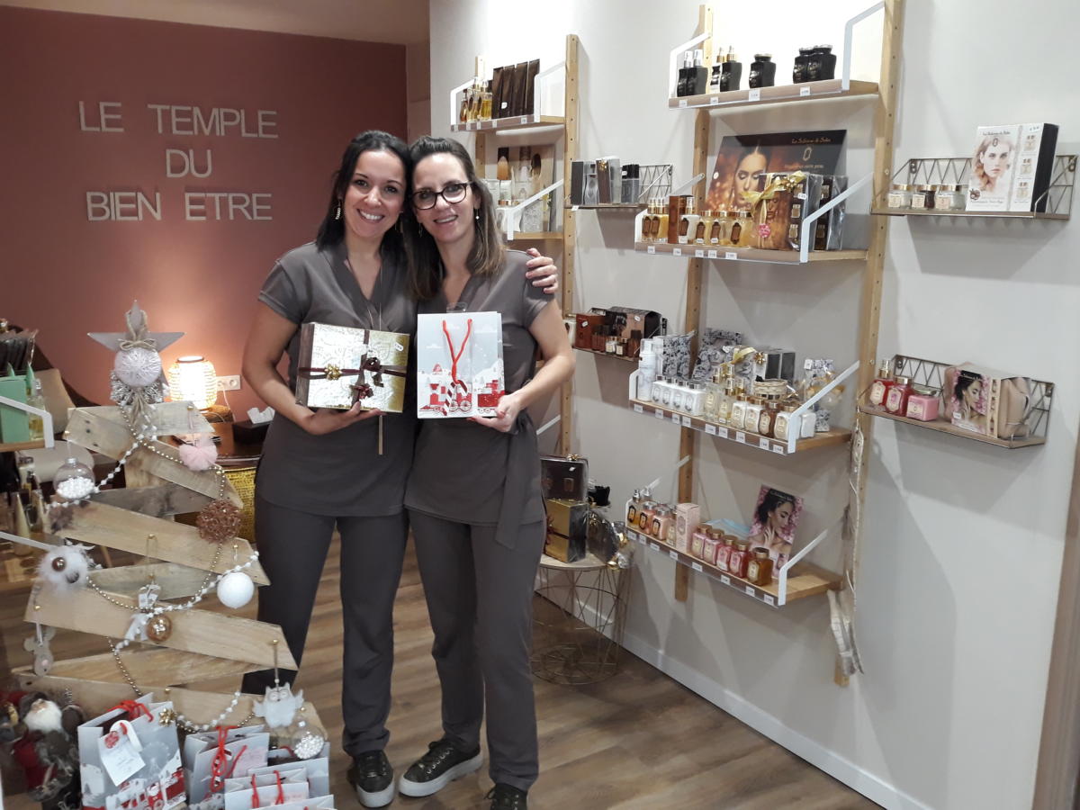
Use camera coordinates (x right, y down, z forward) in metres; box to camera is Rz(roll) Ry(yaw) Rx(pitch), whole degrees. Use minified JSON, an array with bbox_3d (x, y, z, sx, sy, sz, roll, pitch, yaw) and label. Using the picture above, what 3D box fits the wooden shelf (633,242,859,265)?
[{"bbox_3d":[0.531,-0.405,2.213,0.252,0.026,0.585,-8,15,-34],"label":"wooden shelf"}]

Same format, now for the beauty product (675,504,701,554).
[{"bbox_3d":[0.419,0.347,2.383,0.046,0.127,0.041,-10,17,-37],"label":"beauty product"}]

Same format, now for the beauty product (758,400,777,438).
[{"bbox_3d":[0.573,0.033,2.076,0.039,0.086,0.039,-9,17,-36],"label":"beauty product"}]

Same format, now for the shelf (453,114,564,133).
[{"bbox_3d":[-0.123,-1.108,3.347,0.150,0.024,0.622,-8,15,-35],"label":"shelf"}]

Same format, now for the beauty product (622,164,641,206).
[{"bbox_3d":[0.291,-0.694,2.653,0.036,0.119,0.050,-8,15,-34],"label":"beauty product"}]

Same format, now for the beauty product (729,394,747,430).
[{"bbox_3d":[0.510,0.015,2.091,0.043,0.079,0.043,-8,15,-31],"label":"beauty product"}]

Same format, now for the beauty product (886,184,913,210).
[{"bbox_3d":[0.786,-0.453,1.832,0.040,0.051,0.036,-8,15,-31],"label":"beauty product"}]

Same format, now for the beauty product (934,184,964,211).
[{"bbox_3d":[0.880,-0.443,1.800,0.041,0.053,0.041,-6,15,-27],"label":"beauty product"}]

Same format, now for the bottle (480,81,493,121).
[{"bbox_3d":[-0.214,-1.216,3.373,0.046,0.146,0.044,-8,15,-35],"label":"bottle"}]

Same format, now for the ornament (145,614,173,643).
[{"bbox_3d":[-0.993,0.584,2.200,0.065,0.074,0.065,1,13,0],"label":"ornament"}]

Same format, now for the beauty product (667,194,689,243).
[{"bbox_3d":[0.376,-0.489,2.235,0.048,0.124,0.047,-8,16,-31],"label":"beauty product"}]

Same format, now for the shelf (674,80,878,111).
[{"bbox_3d":[0.583,-0.799,2.186,0.142,0.026,0.585,-8,15,-34],"label":"shelf"}]

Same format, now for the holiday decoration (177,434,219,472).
[{"bbox_3d":[-0.720,0.099,1.770,0.084,0.080,0.084,0,13,0],"label":"holiday decoration"}]

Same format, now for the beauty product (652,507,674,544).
[{"bbox_3d":[0.362,0.344,2.471,0.042,0.093,0.041,-9,16,-34],"label":"beauty product"}]

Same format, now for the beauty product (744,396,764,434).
[{"bbox_3d":[0.592,0.029,2.318,0.043,0.094,0.045,-8,15,-35],"label":"beauty product"}]

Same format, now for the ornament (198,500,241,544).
[{"bbox_3d":[-0.716,0.260,1.880,0.100,0.100,0.100,0,12,0],"label":"ornament"}]

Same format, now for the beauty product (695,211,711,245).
[{"bbox_3d":[0.466,-0.498,2.374,0.044,0.093,0.044,-8,15,-35],"label":"beauty product"}]

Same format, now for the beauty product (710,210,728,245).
[{"bbox_3d":[0.462,-0.450,2.149,0.036,0.089,0.036,-9,16,-35],"label":"beauty product"}]

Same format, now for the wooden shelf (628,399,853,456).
[{"bbox_3d":[0.527,0.037,2.299,0.243,0.029,0.571,-9,17,-36],"label":"wooden shelf"}]

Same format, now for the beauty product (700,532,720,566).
[{"bbox_3d":[0.470,0.372,2.231,0.042,0.089,0.042,-8,15,-31],"label":"beauty product"}]

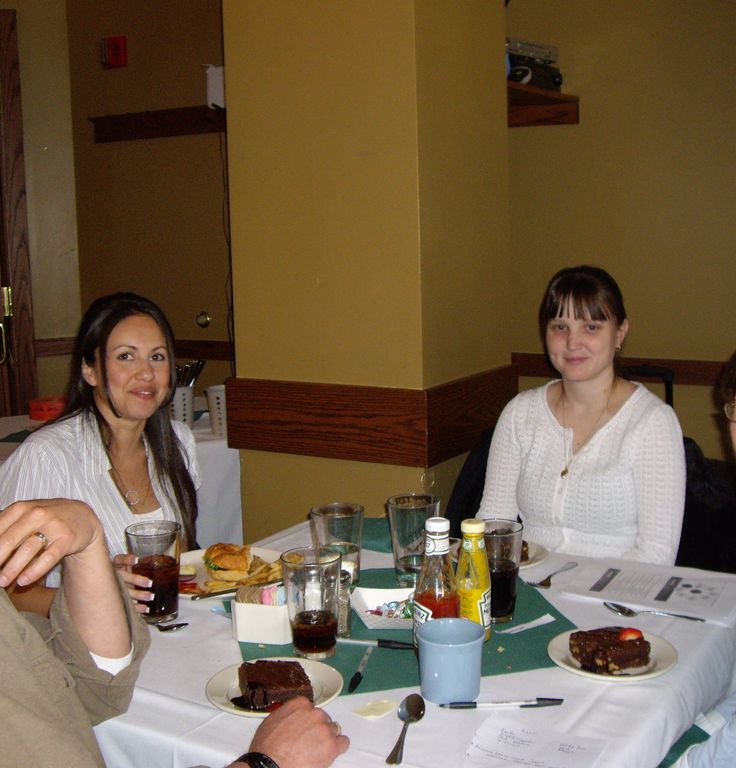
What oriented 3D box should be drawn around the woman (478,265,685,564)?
[{"bbox_3d":[0.364,0.401,2.209,0.460,1.240,0.660,3,10,26],"label":"woman"}]

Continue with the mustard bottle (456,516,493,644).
[{"bbox_3d":[0.158,0.293,1.673,0.052,0.181,0.052,-1,9,0],"label":"mustard bottle"}]

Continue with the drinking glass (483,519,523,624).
[{"bbox_3d":[0.200,0.296,1.767,0.088,0.144,0.088,0,9,6],"label":"drinking glass"}]

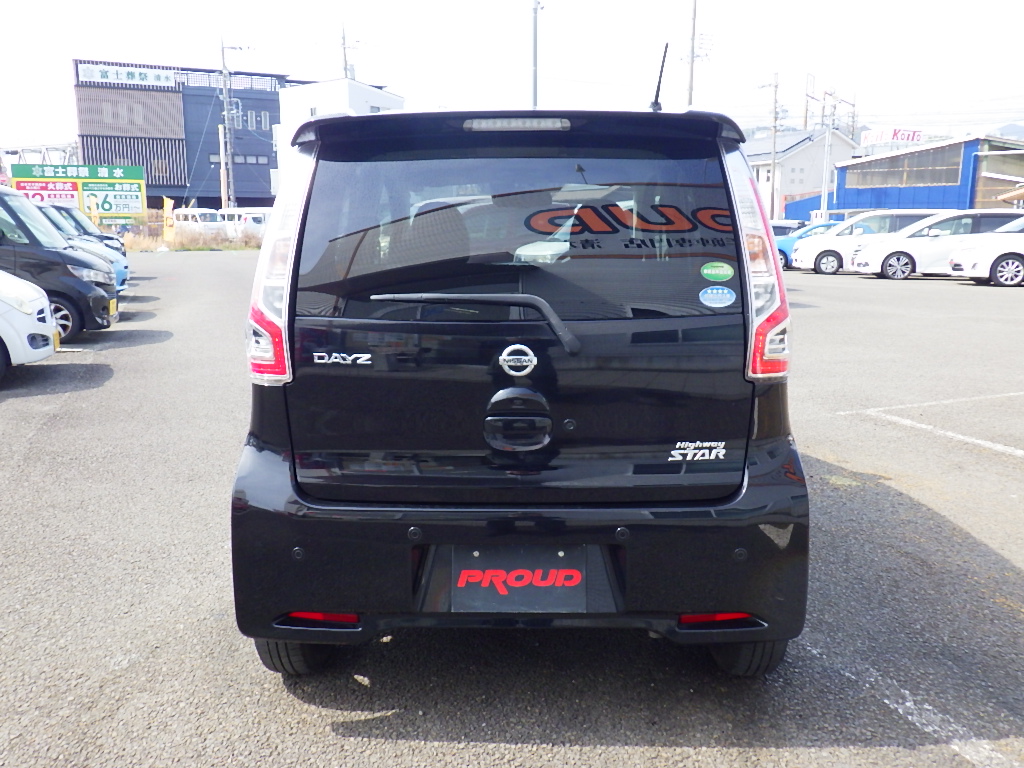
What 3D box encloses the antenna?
[{"bbox_3d":[0.387,-0.788,2.148,0.035,0.170,0.140,0,11,0],"label":"antenna"}]

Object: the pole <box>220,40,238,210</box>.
[{"bbox_3d":[-18.700,-15.978,54.952,0.700,12.800,0.700,0,11,0],"label":"pole"}]

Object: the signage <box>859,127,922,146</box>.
[{"bbox_3d":[57.500,-37.392,125.142,9.600,2.700,2.000,0,11,0],"label":"signage"}]

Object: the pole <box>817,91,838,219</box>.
[{"bbox_3d":[12.850,-8.603,33.980,0.400,6.400,0.400,0,11,0],"label":"pole"}]

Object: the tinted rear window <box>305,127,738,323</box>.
[{"bbox_3d":[0.020,-0.372,1.975,1.060,0.440,0.140,0,11,0],"label":"tinted rear window"}]

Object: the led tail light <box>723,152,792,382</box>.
[{"bbox_3d":[0.605,-0.290,2.022,0.175,0.540,0.220,0,11,0],"label":"led tail light"}]

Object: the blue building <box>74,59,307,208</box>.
[{"bbox_3d":[-25.600,-18.507,68.621,17.500,12.500,12.000,-5,12,-25],"label":"blue building"}]

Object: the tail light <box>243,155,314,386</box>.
[{"bbox_3d":[-0.576,-0.290,2.022,0.175,0.540,0.220,0,11,0],"label":"tail light"}]

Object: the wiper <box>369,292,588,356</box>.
[{"bbox_3d":[-0.085,-0.141,1.934,0.495,0.145,0.080,0,11,0],"label":"wiper"}]

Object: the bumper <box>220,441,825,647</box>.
[{"bbox_3d":[0.020,0.407,2.108,1.470,0.490,0.320,0,11,0],"label":"bumper"}]

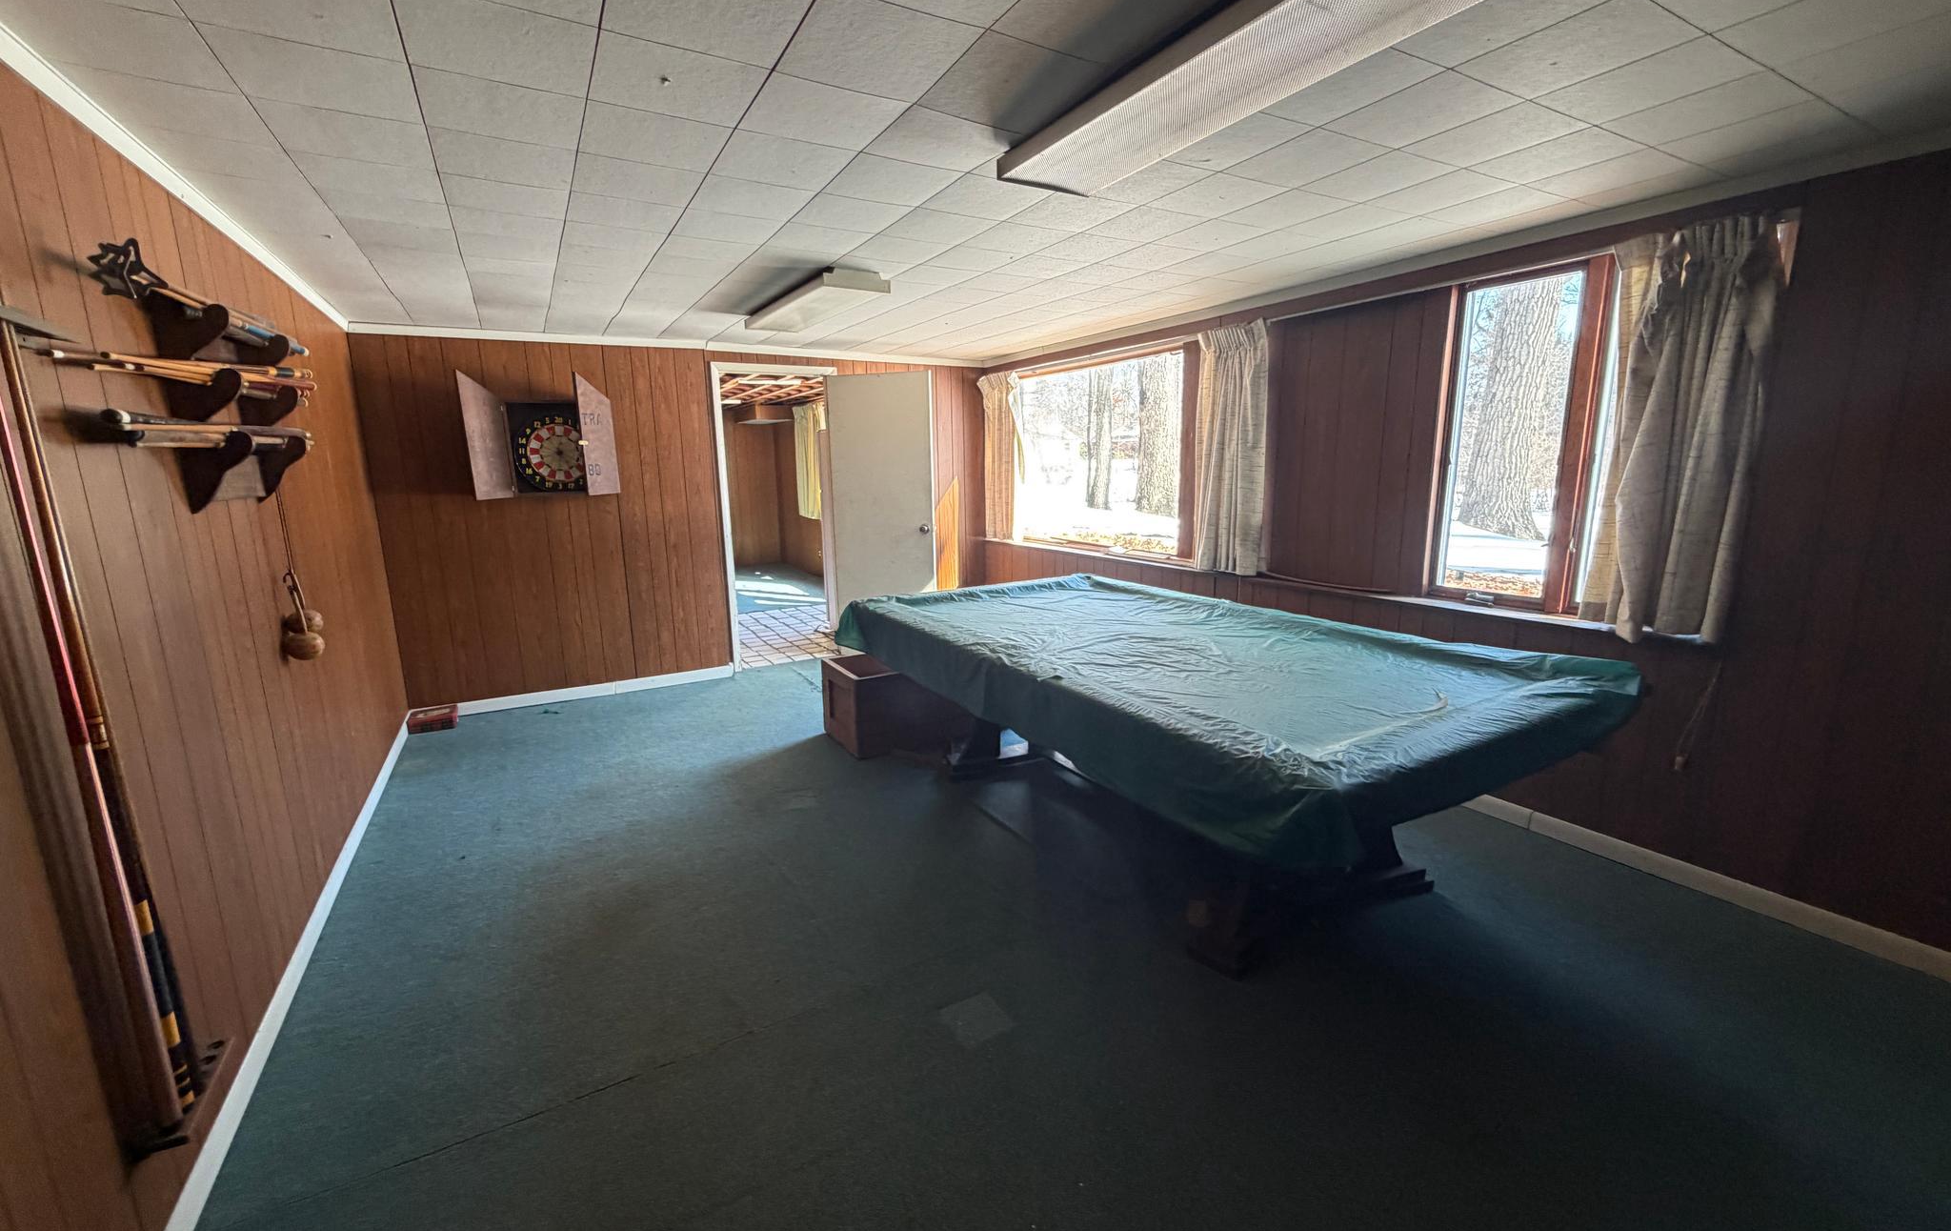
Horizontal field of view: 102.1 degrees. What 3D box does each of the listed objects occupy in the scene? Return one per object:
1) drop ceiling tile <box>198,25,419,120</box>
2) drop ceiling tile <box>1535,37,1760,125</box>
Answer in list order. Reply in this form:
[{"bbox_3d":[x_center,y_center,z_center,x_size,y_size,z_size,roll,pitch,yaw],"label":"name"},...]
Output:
[{"bbox_3d":[-1.292,-1.075,1.570,0.305,0.020,0.305,-7,12,-29],"label":"drop ceiling tile"},{"bbox_3d":[1.452,-1.159,1.714,0.305,0.020,0.305,-7,12,-29],"label":"drop ceiling tile"}]

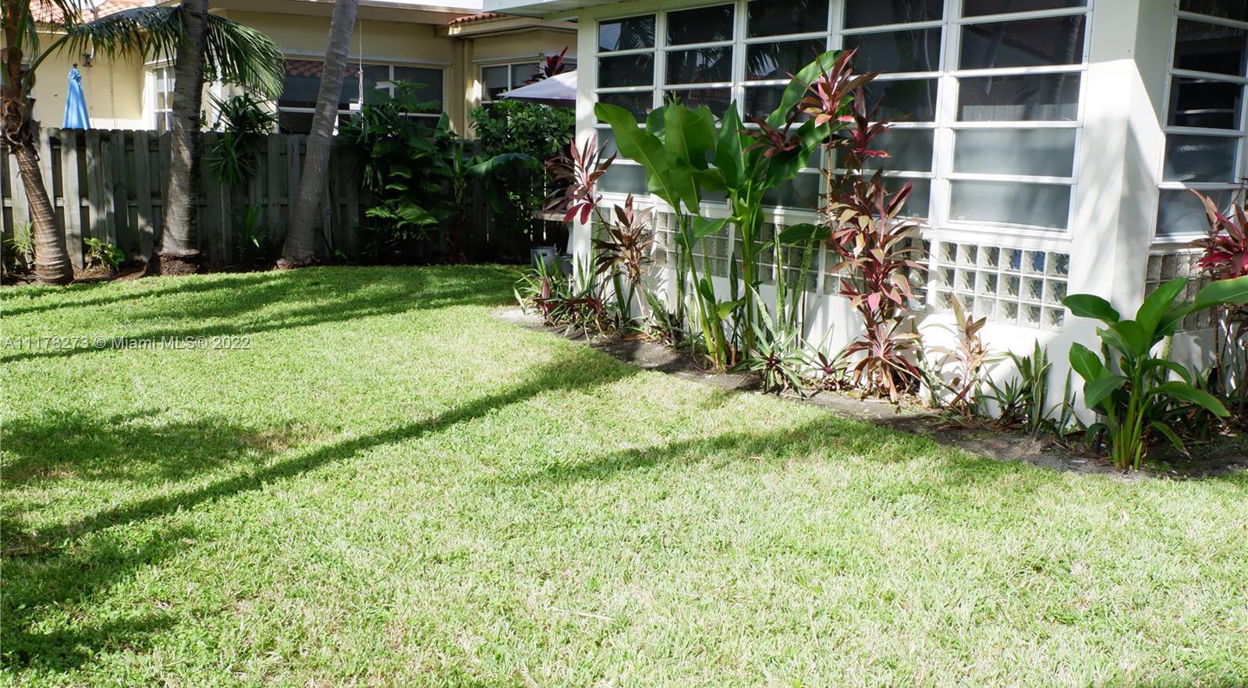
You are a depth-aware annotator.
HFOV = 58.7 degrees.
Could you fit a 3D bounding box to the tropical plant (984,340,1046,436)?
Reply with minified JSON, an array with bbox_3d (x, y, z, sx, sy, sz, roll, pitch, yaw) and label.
[{"bbox_3d":[2.269,0.253,6.420,0.345,0.533,0.310,5,11,20],"label":"tropical plant"}]

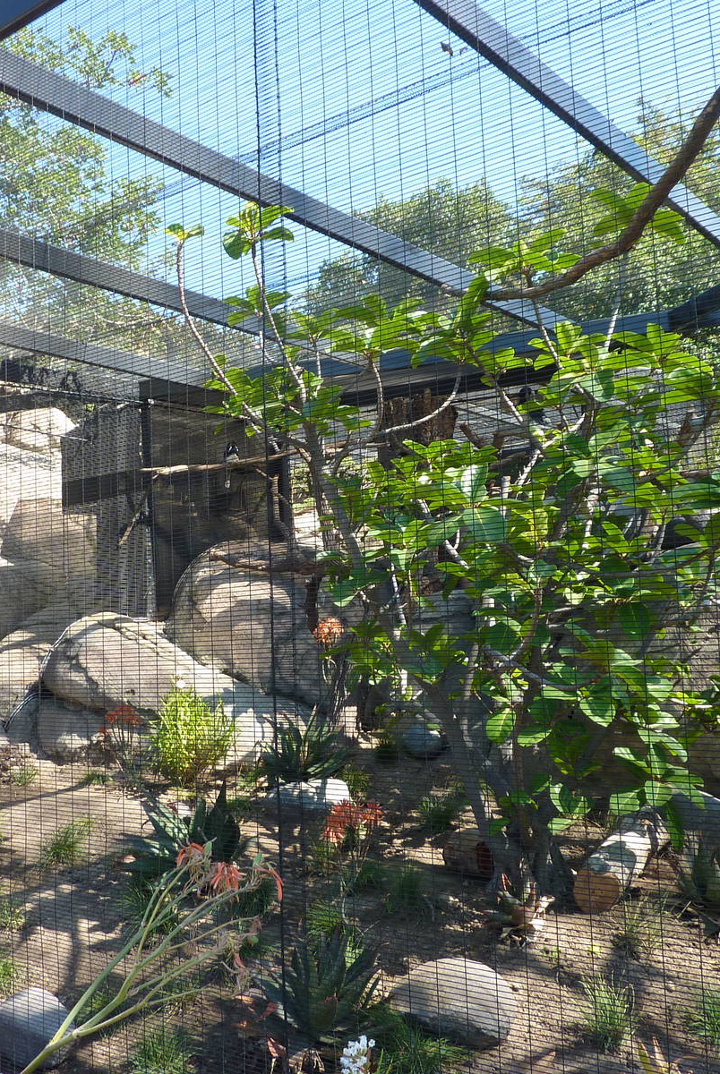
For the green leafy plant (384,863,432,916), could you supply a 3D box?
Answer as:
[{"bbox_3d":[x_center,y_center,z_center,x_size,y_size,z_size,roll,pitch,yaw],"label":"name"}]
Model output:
[{"bbox_3d":[0.211,1.575,4.681,0.218,0.192,0.207,-2,-5,0],"label":"green leafy plant"}]

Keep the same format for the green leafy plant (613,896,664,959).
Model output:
[{"bbox_3d":[1.119,1.565,4.182,0.208,0.224,0.197,-2,-5,0],"label":"green leafy plant"}]

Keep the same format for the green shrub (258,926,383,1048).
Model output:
[{"bbox_3d":[-0.138,1.439,3.378,0.390,0.300,0.390,-2,-5,-3],"label":"green shrub"}]

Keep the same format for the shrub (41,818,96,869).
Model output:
[{"bbox_3d":[-1.604,1.670,5.673,0.291,0.250,0.268,-1,-4,-16],"label":"shrub"}]

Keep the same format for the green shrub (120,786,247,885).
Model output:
[{"bbox_3d":[-0.884,1.500,5.226,0.613,0.425,0.564,-1,-4,-10],"label":"green shrub"}]

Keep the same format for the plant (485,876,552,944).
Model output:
[{"bbox_3d":[0.610,1.430,3.976,0.246,0.235,0.226,-3,-4,8],"label":"plant"}]

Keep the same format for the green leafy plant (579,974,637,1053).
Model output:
[{"bbox_3d":[0.724,1.389,3.056,0.170,0.180,0.160,-4,-5,12],"label":"green leafy plant"}]

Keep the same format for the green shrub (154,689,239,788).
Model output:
[{"bbox_3d":[-1.102,1.303,6.832,0.541,0.614,0.514,-2,-5,0],"label":"green shrub"}]

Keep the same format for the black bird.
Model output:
[{"bbox_3d":[-0.784,-0.436,6.300,0.110,0.285,0.150,-1,-5,-21],"label":"black bird"}]

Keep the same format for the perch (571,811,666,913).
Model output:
[{"bbox_3d":[1.064,1.292,4.155,0.190,0.220,0.620,-6,-6,35],"label":"perch"}]

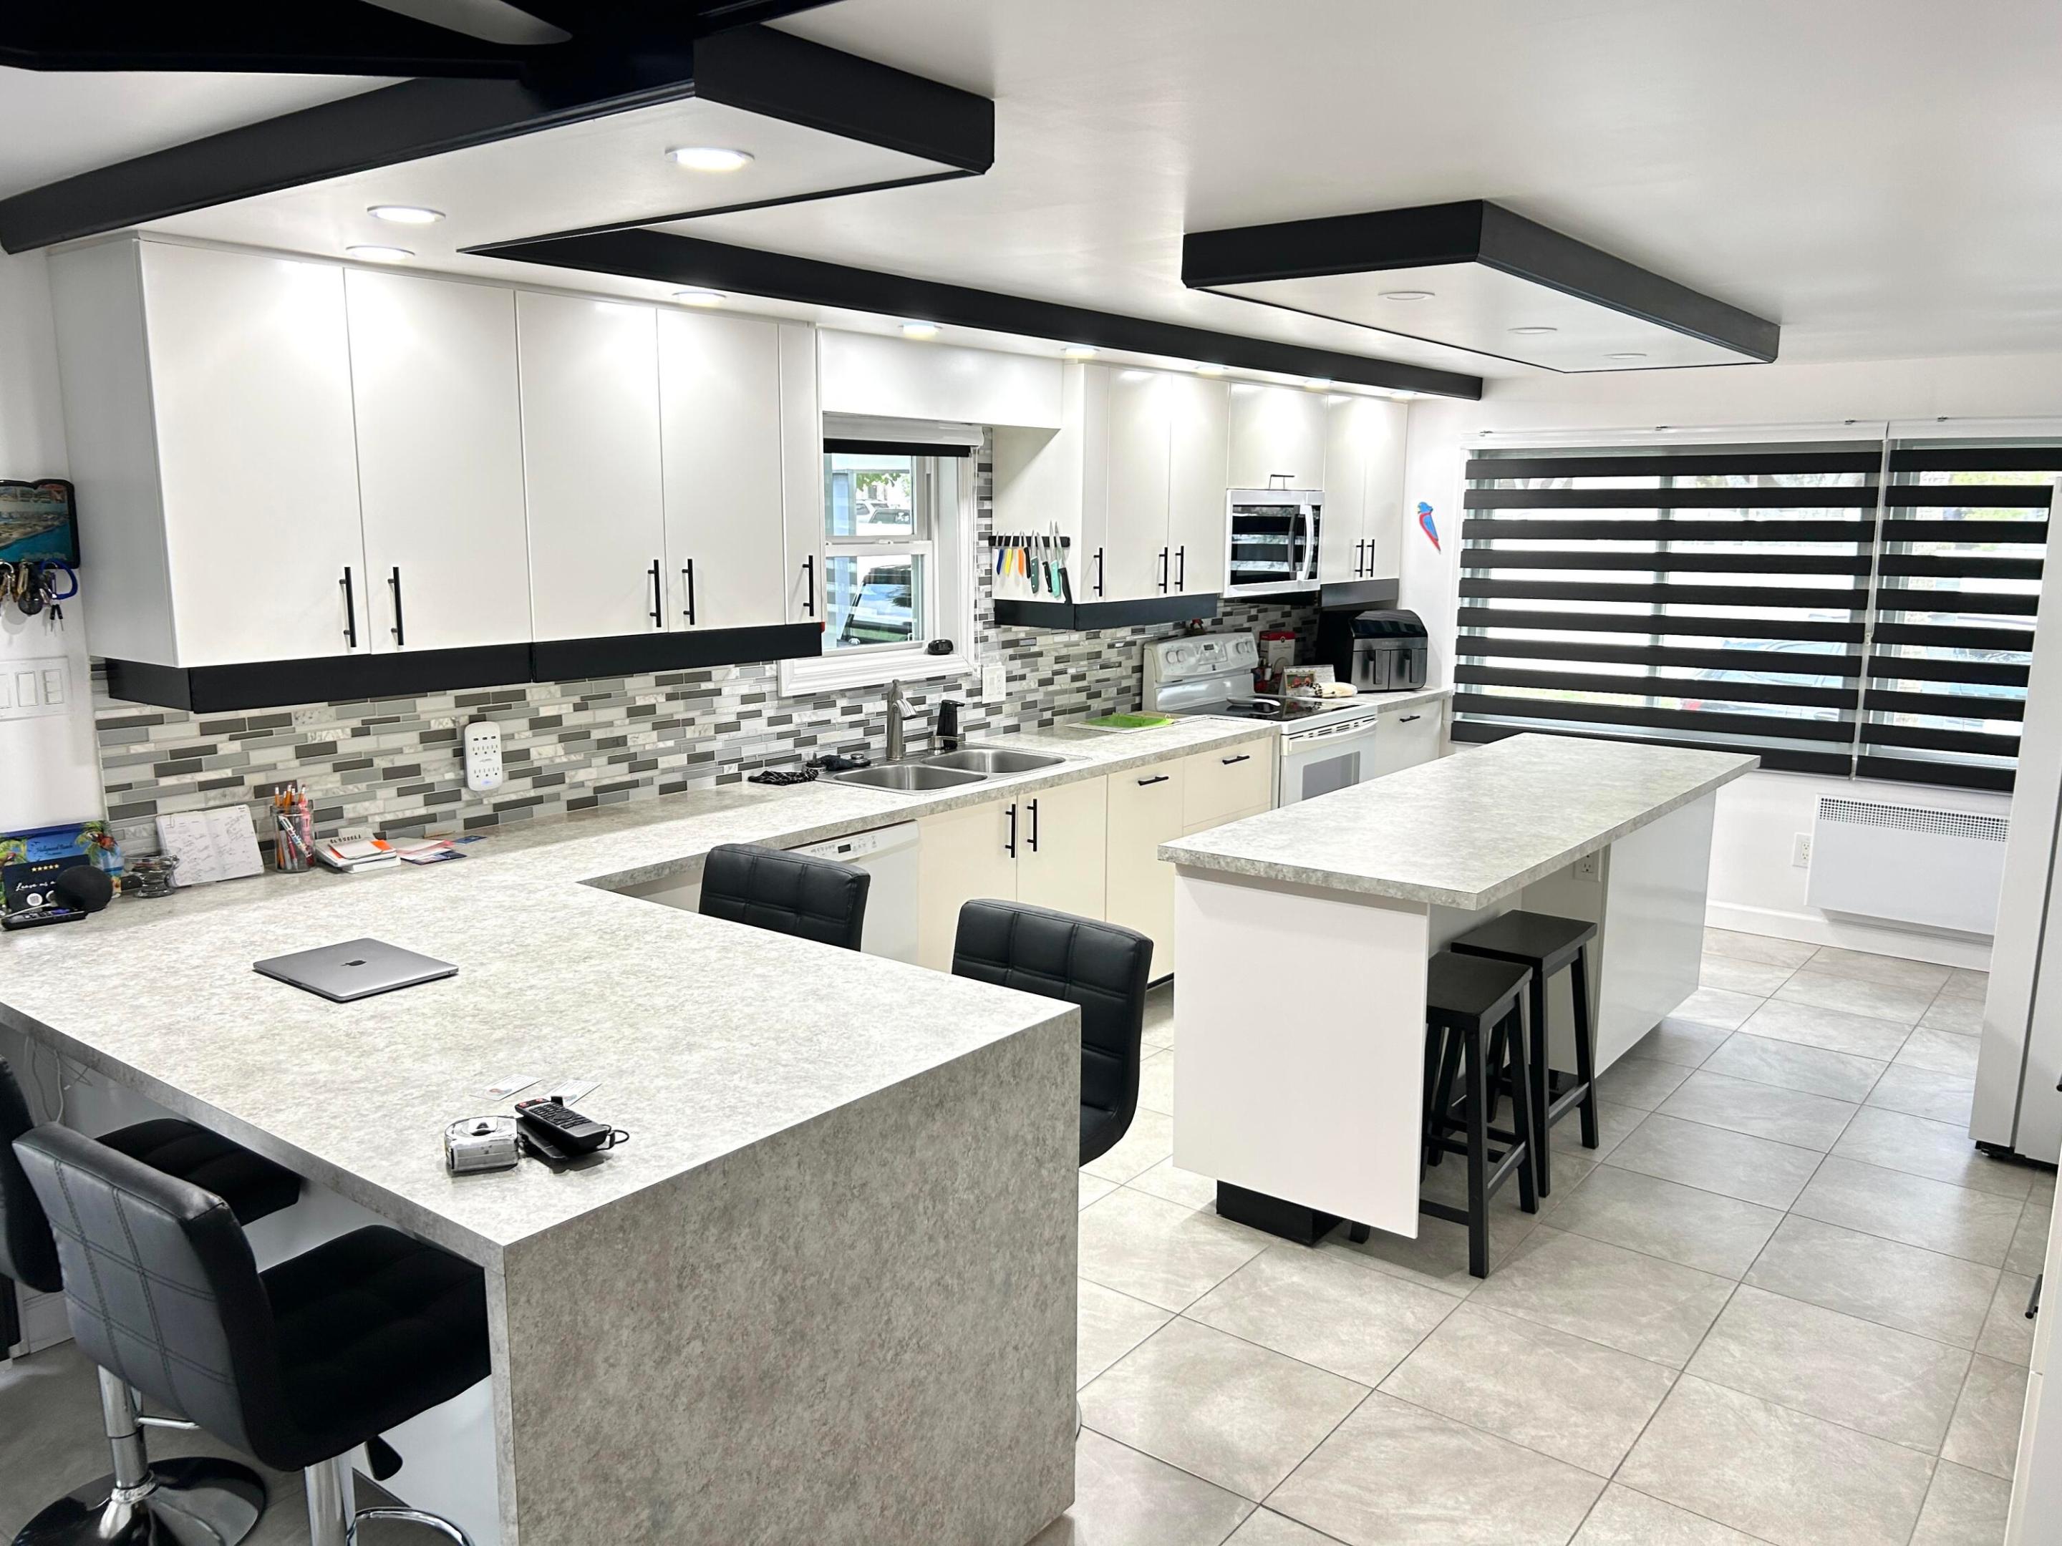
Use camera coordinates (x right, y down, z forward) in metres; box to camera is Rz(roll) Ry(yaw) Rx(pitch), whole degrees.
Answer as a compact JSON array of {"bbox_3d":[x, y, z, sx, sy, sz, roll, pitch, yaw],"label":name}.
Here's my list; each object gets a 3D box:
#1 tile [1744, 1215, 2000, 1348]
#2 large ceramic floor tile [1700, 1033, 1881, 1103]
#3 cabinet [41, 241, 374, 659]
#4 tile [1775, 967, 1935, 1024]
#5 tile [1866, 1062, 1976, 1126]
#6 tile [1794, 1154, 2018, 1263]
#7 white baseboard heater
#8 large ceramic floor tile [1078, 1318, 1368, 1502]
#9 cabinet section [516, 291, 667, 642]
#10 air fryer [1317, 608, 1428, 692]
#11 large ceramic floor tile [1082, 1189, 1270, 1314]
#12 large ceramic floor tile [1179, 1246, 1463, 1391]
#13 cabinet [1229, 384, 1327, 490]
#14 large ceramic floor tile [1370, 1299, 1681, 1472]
[{"bbox_3d":[1.928,1.157,3.542,0.455,0.012,0.455,8,12,37],"label":"tile"},{"bbox_3d":[2.407,0.928,4.878,0.459,0.012,0.455,8,12,37],"label":"large ceramic floor tile"},{"bbox_3d":[-1.637,-0.624,3.118,0.371,0.781,0.385,8,12,37],"label":"cabinet"},{"bbox_3d":[2.970,0.808,5.588,0.455,0.012,0.455,8,12,37],"label":"tile"},{"bbox_3d":[2.769,0.979,4.600,0.459,0.012,0.455,8,12,37],"label":"tile"},{"bbox_3d":[2.191,1.089,3.865,0.452,0.010,0.450,8,12,37],"label":"tile"},{"bbox_3d":[3.394,0.351,5.923,0.730,0.450,0.090,8,12,37],"label":"white baseboard heater"},{"bbox_3d":[0.363,1.237,3.039,0.459,0.012,0.455,8,12,37],"label":"large ceramic floor tile"},{"bbox_3d":[-1.155,-0.720,3.702,0.377,0.766,0.382,8,12,37],"label":"cabinet section"},{"bbox_3d":[1.536,-0.550,6.999,0.390,0.335,0.299,-4,11,-25],"label":"air fryer"},{"bbox_3d":[0.282,1.125,3.671,0.455,0.012,0.455,8,12,37],"label":"large ceramic floor tile"},{"bbox_3d":[0.637,1.164,3.360,0.452,0.010,0.450,8,12,37],"label":"large ceramic floor tile"},{"bbox_3d":[0.830,-1.342,6.250,0.415,0.395,0.778,8,12,37],"label":"cabinet"},{"bbox_3d":[1.005,1.226,3.114,0.455,0.012,0.455,8,12,37],"label":"large ceramic floor tile"}]

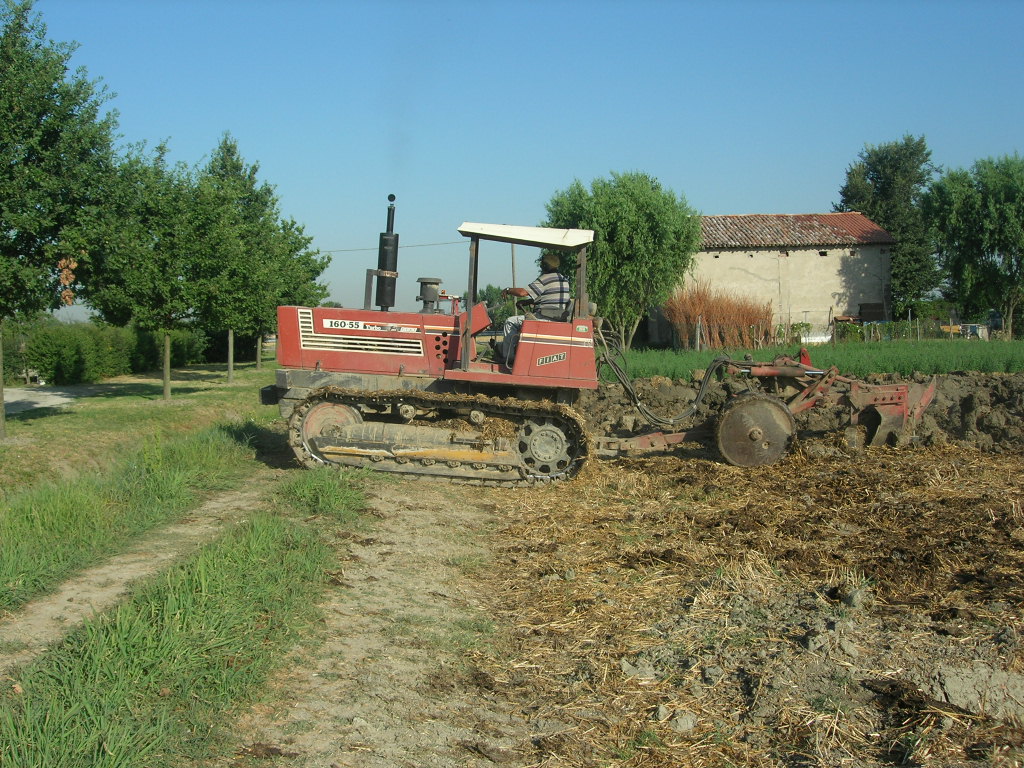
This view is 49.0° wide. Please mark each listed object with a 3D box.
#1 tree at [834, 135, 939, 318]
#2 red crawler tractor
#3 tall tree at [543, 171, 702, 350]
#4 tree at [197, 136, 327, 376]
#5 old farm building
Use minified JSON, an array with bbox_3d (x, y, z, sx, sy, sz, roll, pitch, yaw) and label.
[{"bbox_3d":[20.431,-7.616,61.000,5.700,11.400,5.600,0,3,0],"label":"tree"},{"bbox_3d":[1.079,-0.655,13.700,7.900,3.300,2.400,1,3,3],"label":"red crawler tractor"},{"bbox_3d":[4.522,-4.813,46.000,6.400,7.800,6.200,0,3,0],"label":"tall tree"},{"bbox_3d":[-7.076,-3.226,31.500,3.500,6.500,3.500,0,3,0],"label":"tree"},{"bbox_3d":[13.596,-5.233,58.000,10.500,7.100,7.600,-1,3,-5],"label":"old farm building"}]

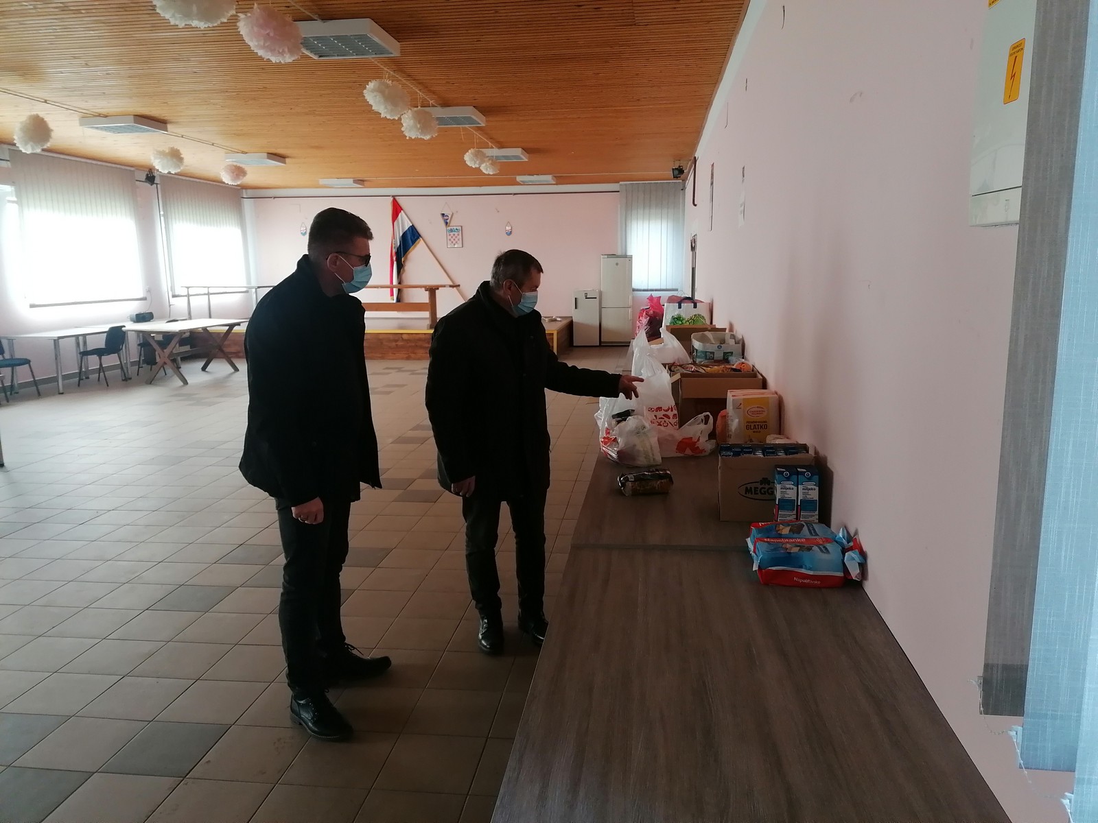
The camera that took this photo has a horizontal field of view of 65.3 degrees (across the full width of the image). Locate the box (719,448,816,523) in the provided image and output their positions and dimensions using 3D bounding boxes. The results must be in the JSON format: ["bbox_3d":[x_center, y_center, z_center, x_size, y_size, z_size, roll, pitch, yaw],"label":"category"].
[{"bbox_3d":[0.744,0.245,2.981,0.305,0.222,0.205,0,10,7],"label":"box"}]

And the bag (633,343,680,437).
[{"bbox_3d":[0.522,-0.094,4.165,0.235,0.490,0.190,0,10,7],"label":"bag"}]

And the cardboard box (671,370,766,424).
[{"bbox_3d":[0.917,-0.069,4.676,0.454,0.308,0.380,0,10,8],"label":"cardboard box"}]

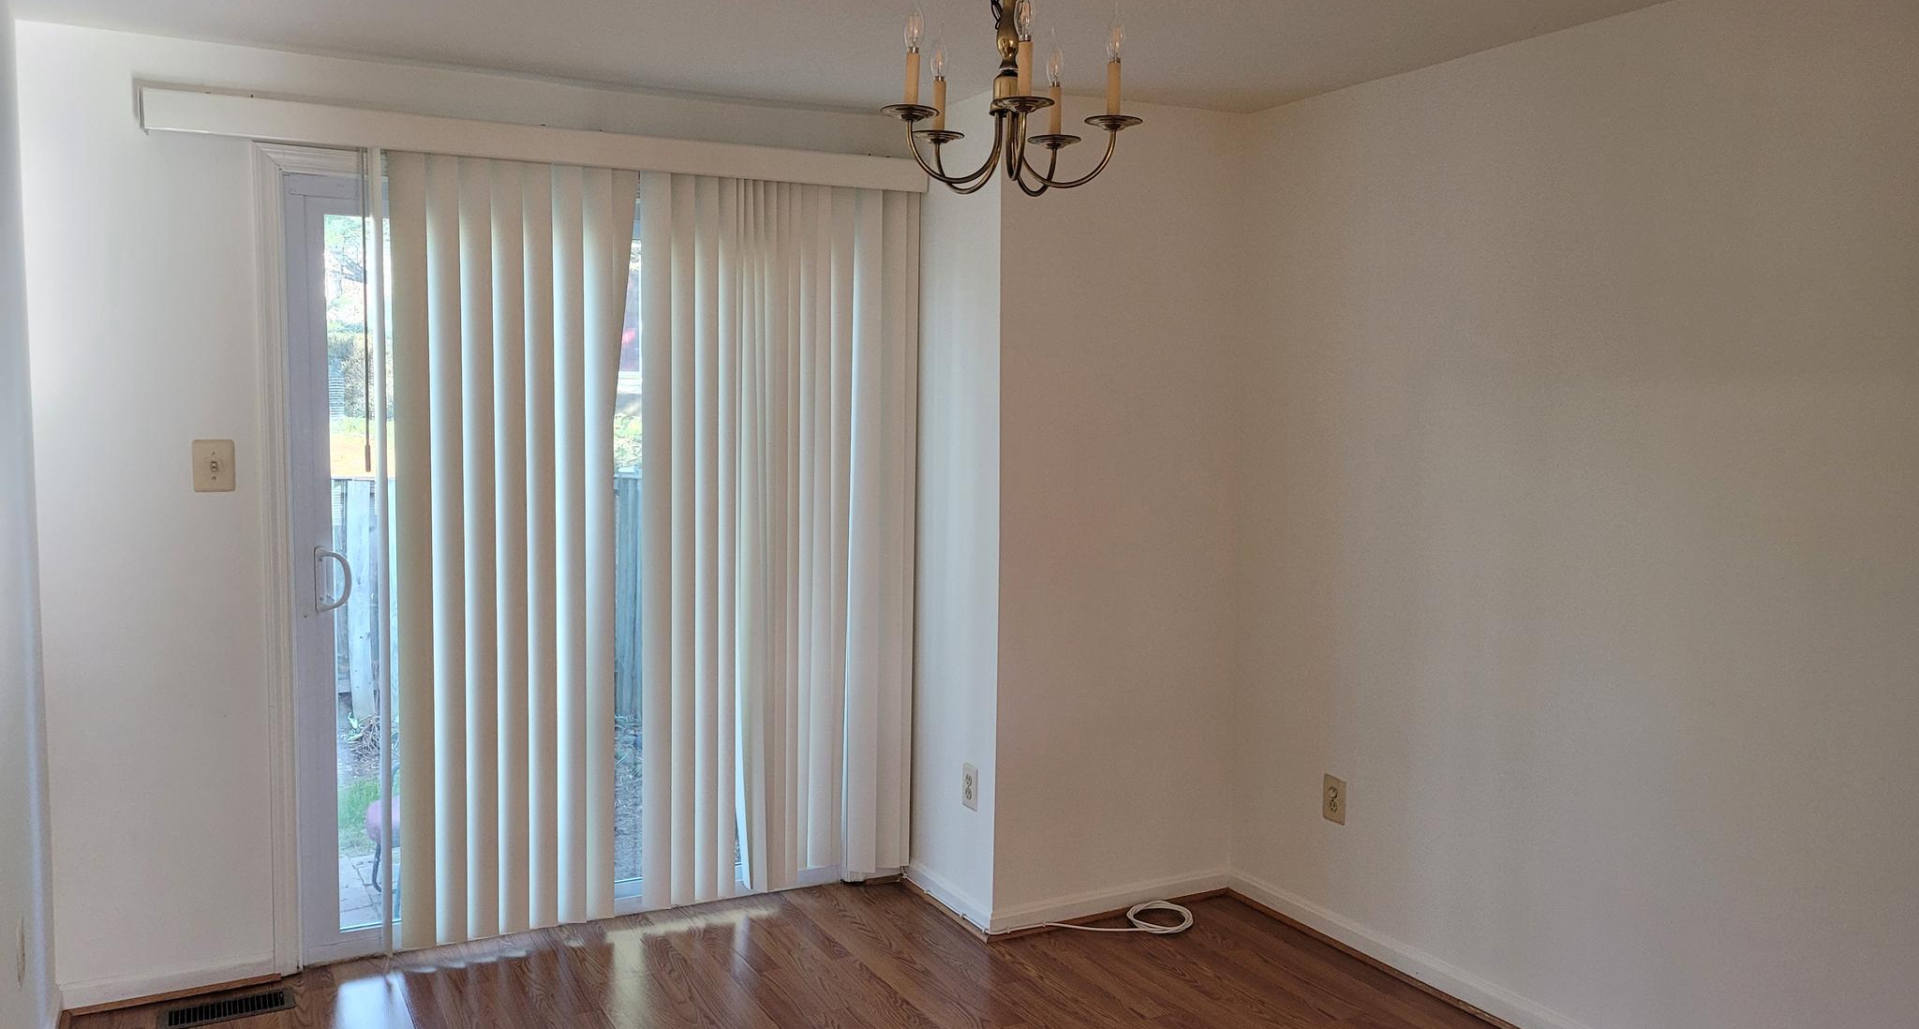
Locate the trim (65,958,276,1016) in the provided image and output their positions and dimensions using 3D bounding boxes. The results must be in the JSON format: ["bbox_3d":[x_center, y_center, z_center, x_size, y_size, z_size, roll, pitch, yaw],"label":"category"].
[{"bbox_3d":[-1.935,1.151,3.544,0.478,0.074,0.029,-2,5,-28],"label":"trim"}]

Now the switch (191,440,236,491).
[{"bbox_3d":[-1.812,-0.118,3.505,0.086,0.124,0.016,-2,5,-28],"label":"switch"}]

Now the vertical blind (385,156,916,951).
[{"bbox_3d":[-0.791,0.087,3.989,1.455,2.057,0.090,-2,5,-28],"label":"vertical blind"}]

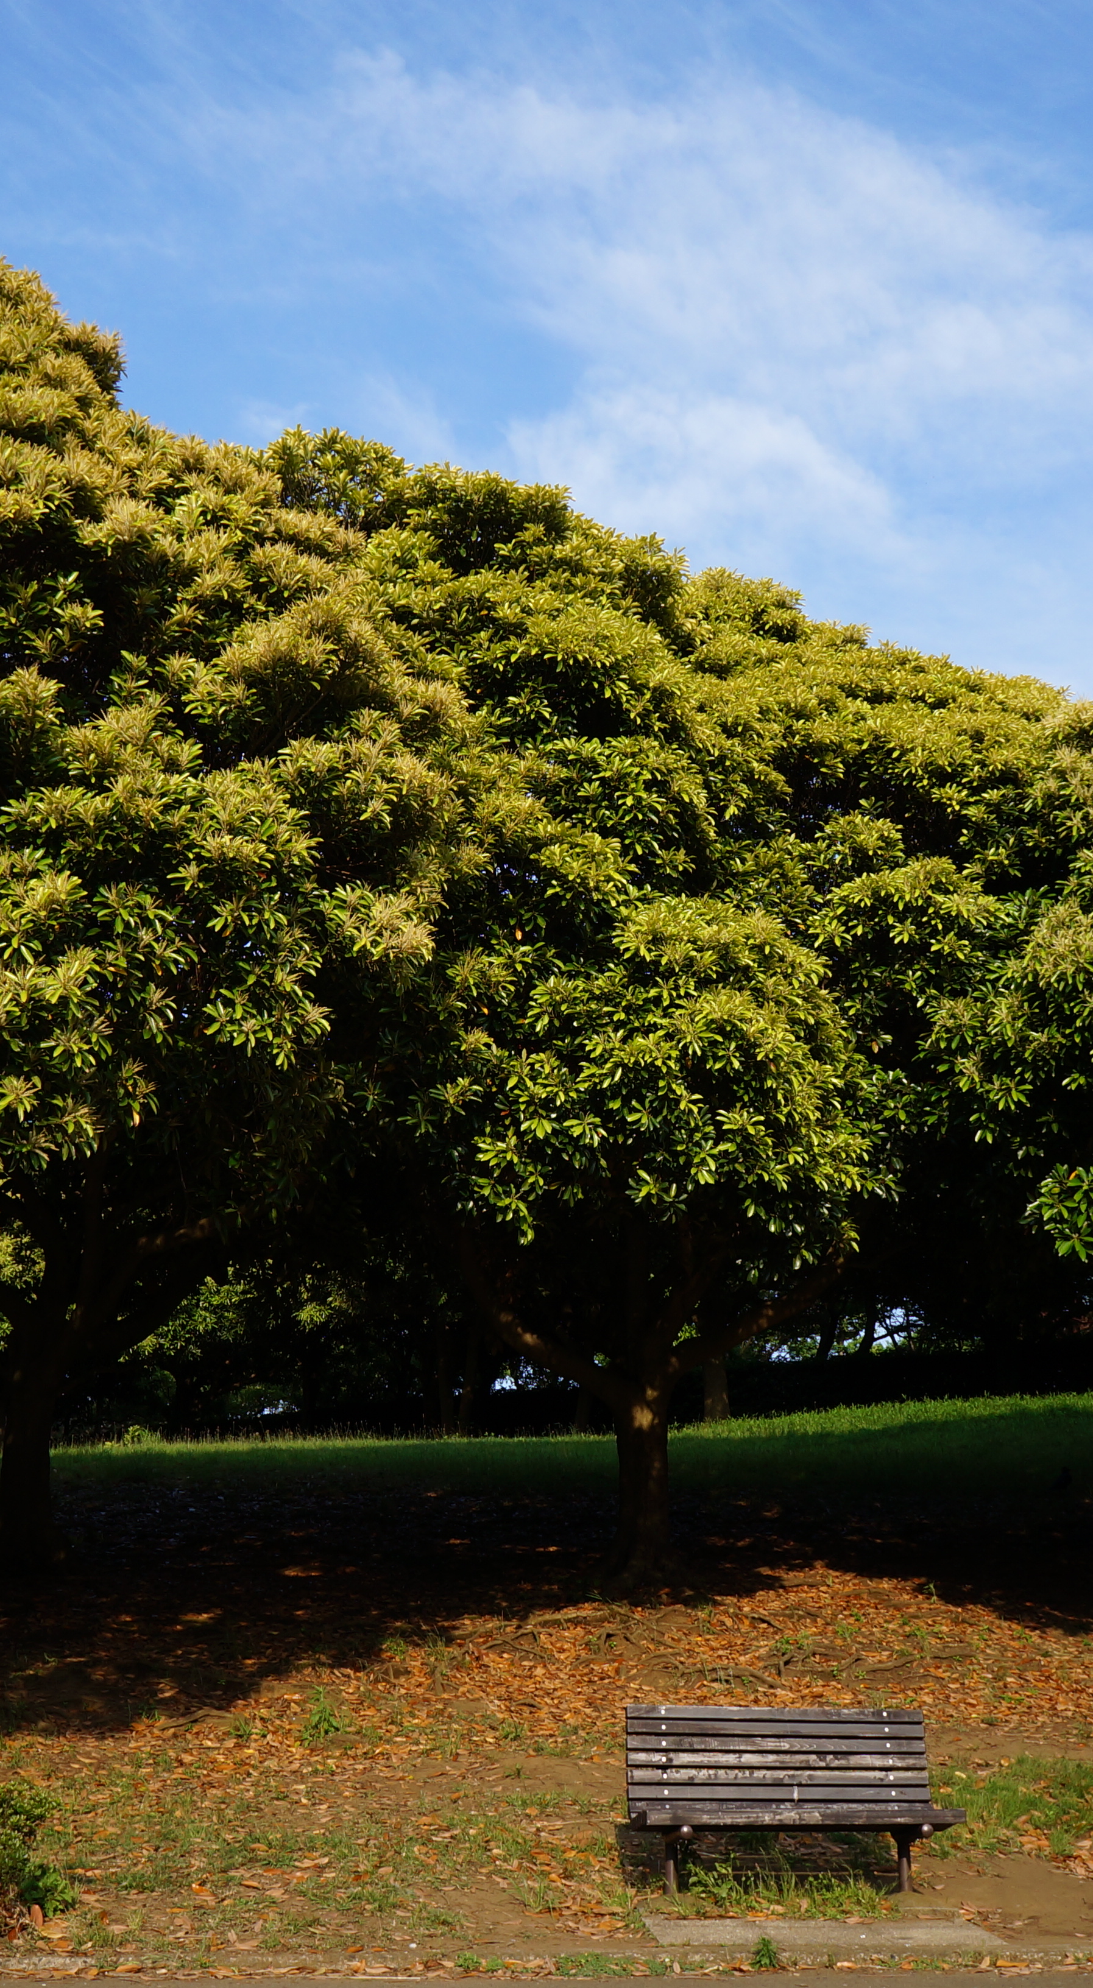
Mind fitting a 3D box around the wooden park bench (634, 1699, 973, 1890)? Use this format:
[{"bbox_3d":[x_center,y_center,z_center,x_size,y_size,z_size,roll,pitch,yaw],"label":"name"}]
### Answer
[{"bbox_3d":[1.173,3.867,9.495,1.500,0.821,0.656,3,-15,-7],"label":"wooden park bench"}]

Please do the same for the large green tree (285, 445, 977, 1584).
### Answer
[{"bbox_3d":[0.773,0.054,18.236,6.700,10.200,6.700,1,-15,0],"label":"large green tree"}]

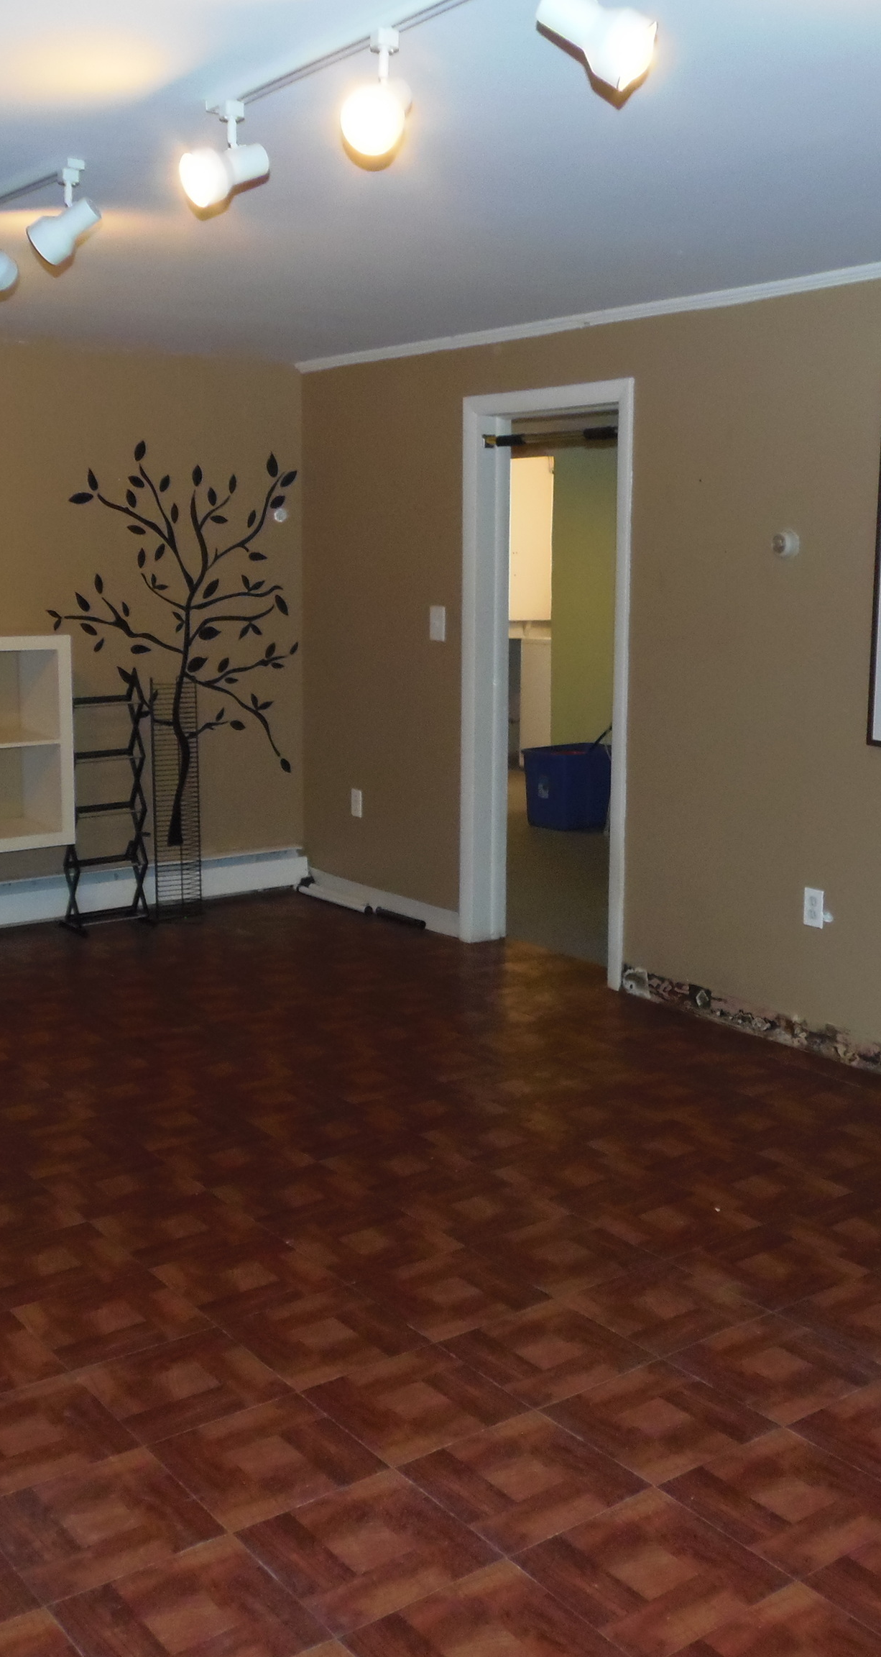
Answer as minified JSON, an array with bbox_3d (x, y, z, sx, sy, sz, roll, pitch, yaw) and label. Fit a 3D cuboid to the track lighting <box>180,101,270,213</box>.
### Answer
[{"bbox_3d":[-0.383,-1.192,2.723,0.160,0.198,0.103,-5,11,-29],"label":"track lighting"}]

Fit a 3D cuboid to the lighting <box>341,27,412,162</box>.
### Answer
[{"bbox_3d":[-0.094,-1.119,2.341,0.103,0.198,0.160,3,10,13],"label":"lighting"}]

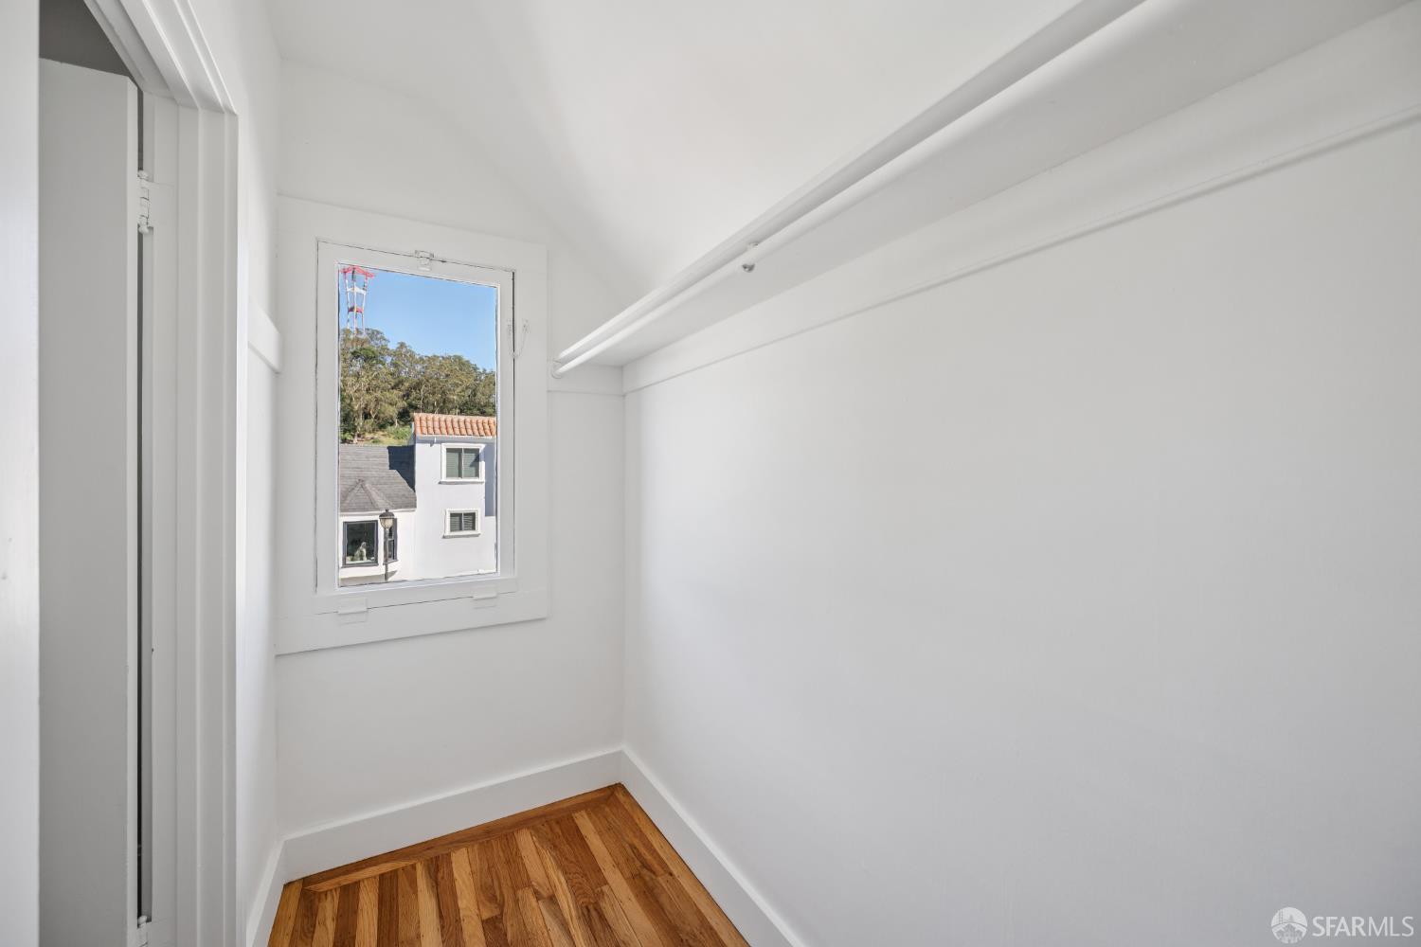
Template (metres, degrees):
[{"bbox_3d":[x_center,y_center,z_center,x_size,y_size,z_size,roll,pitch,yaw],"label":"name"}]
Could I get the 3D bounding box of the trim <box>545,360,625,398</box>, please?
[{"bbox_3d":[-0.499,-0.377,2.213,0.308,0.120,0.022,0,-1,-30],"label":"trim"}]

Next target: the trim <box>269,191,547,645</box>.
[{"bbox_3d":[-0.992,-0.161,1.930,0.827,1.443,0.035,0,-1,-30],"label":"trim"}]

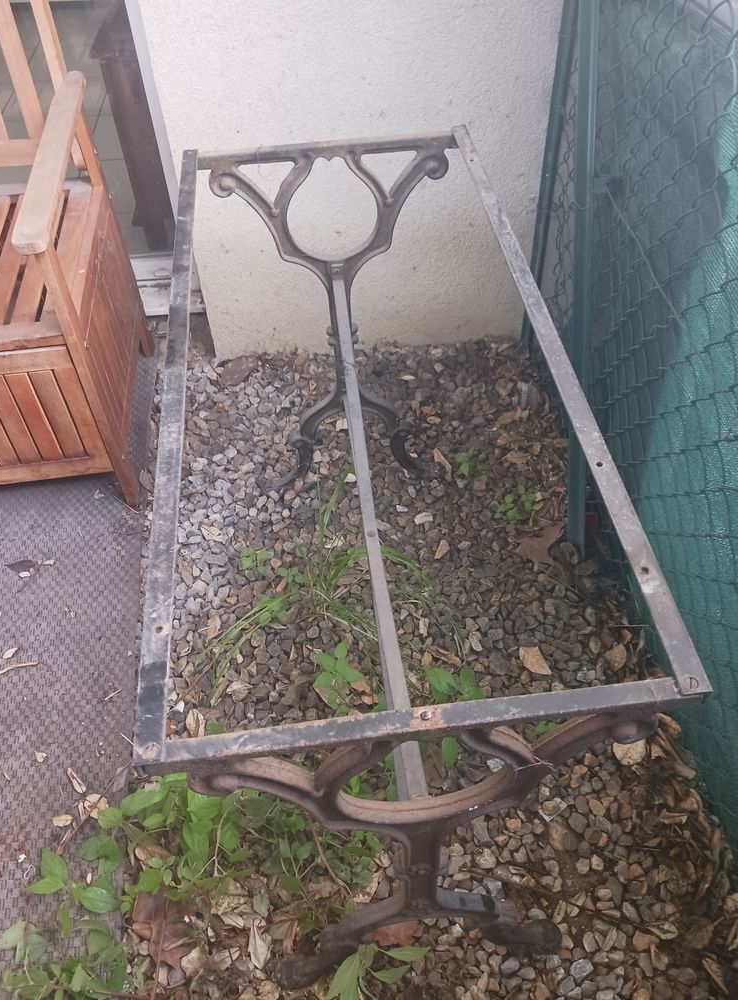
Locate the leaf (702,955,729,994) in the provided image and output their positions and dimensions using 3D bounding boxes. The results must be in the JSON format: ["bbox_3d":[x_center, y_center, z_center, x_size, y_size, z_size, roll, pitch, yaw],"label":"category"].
[{"bbox_3d":[0.464,0.636,1.046,0.018,0.015,0.046,-22,52,-16],"label":"leaf"}]

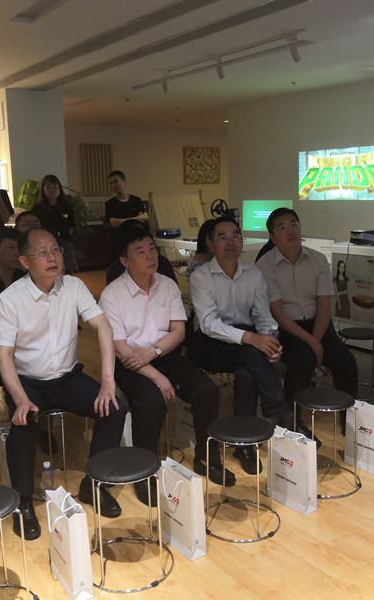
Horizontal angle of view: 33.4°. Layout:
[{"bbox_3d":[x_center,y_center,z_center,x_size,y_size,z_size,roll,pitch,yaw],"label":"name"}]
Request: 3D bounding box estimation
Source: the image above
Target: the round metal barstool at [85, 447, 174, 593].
[{"bbox_3d":[-0.240,0.856,2.493,0.362,0.450,0.362,-2,11,0],"label":"round metal barstool"}]

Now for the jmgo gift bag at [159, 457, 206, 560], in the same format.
[{"bbox_3d":[-0.018,0.884,2.657,0.078,0.355,0.219,-10,13,-35],"label":"jmgo gift bag"}]

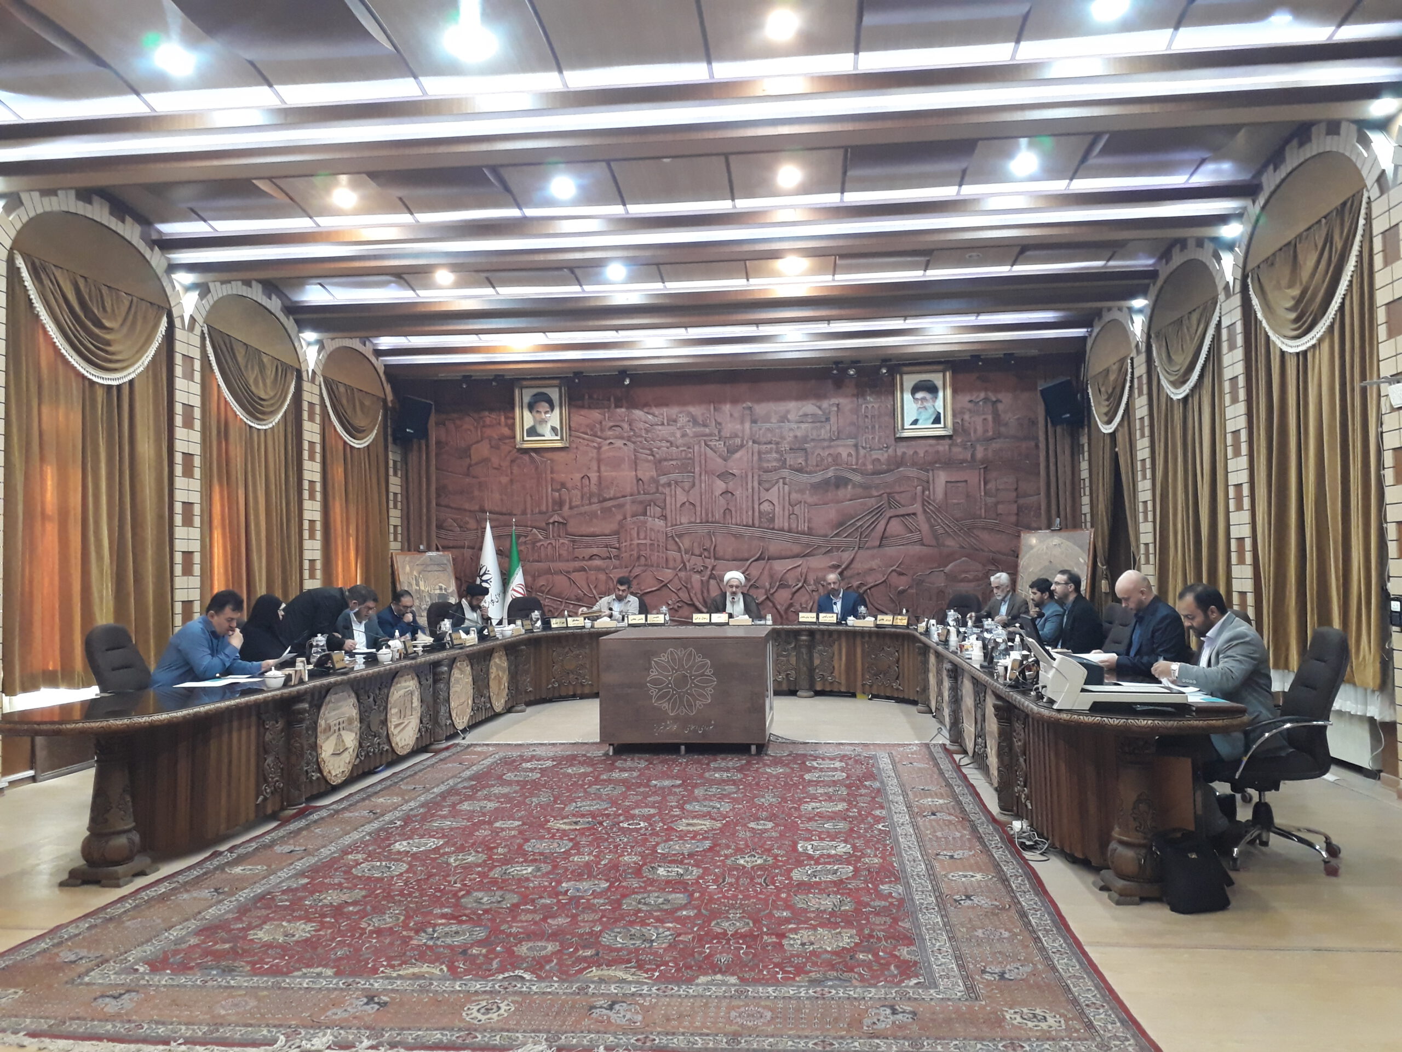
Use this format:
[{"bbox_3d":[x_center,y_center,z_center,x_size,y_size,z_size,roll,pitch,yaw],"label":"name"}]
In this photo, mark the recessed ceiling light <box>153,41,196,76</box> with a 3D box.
[{"bbox_3d":[-3.044,-2.702,6.326,0.170,0.060,0.170,-1,-2,6],"label":"recessed ceiling light"}]

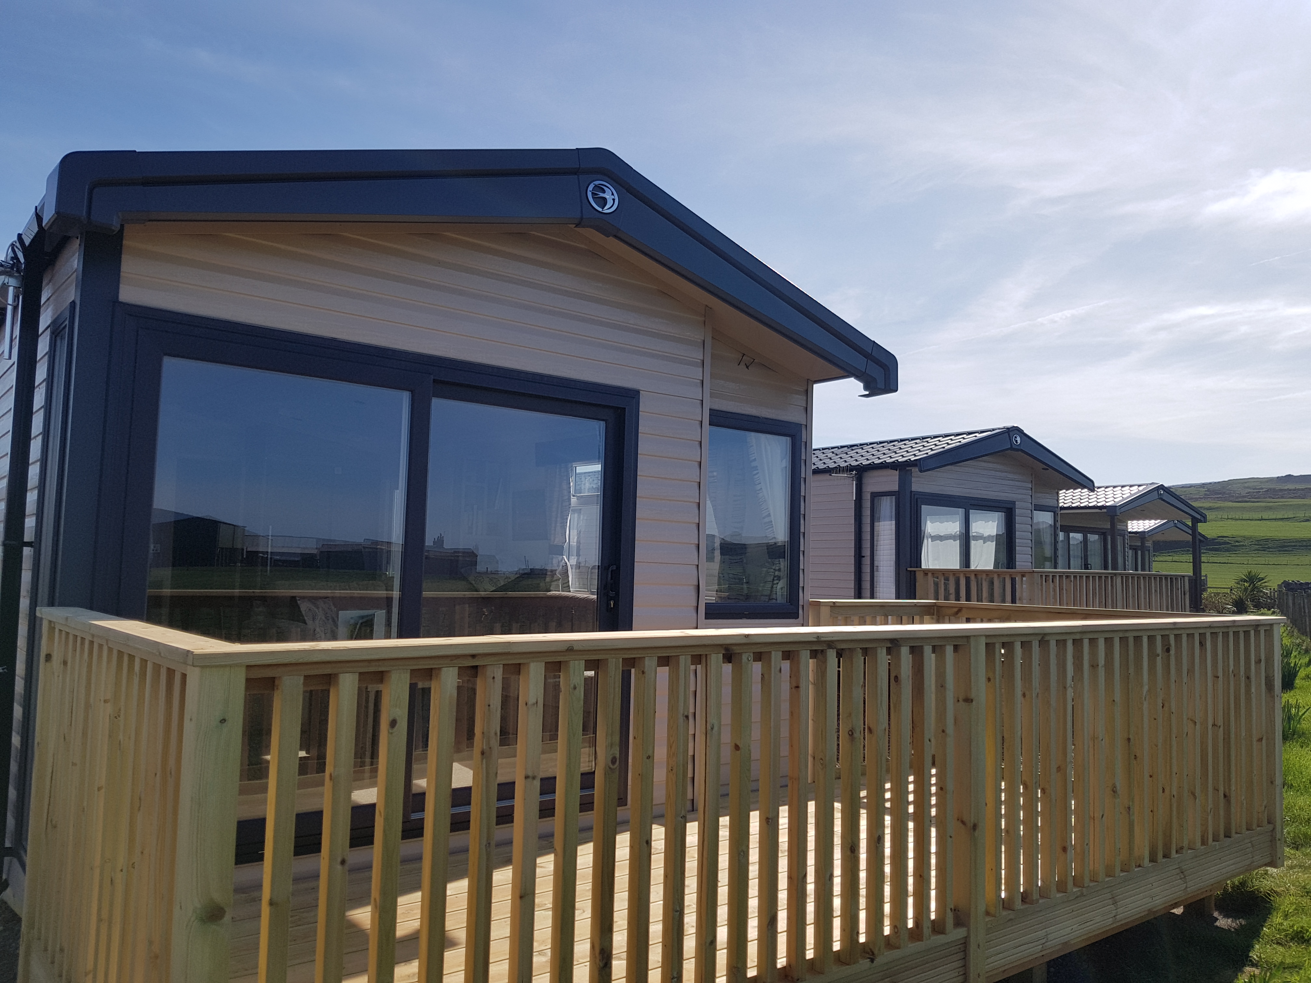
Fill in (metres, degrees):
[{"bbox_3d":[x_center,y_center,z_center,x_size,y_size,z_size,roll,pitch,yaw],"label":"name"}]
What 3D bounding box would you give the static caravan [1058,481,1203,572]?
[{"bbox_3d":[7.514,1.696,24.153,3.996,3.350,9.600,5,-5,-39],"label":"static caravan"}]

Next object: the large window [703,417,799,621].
[{"bbox_3d":[0.522,0.137,5.395,0.792,1.116,0.081,5,-5,-39],"label":"large window"}]

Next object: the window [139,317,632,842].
[{"bbox_3d":[-0.991,0.433,3.998,2.202,1.898,0.111,5,-5,-39],"label":"window"}]

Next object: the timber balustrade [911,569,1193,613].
[{"bbox_3d":[4.965,1.524,12.191,3.922,1.040,1.684,5,-5,-39],"label":"timber balustrade"}]

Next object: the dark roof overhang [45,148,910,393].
[{"bbox_3d":[-0.344,-1.051,4.394,4.077,0.810,0.400,5,-5,-39],"label":"dark roof overhang"}]

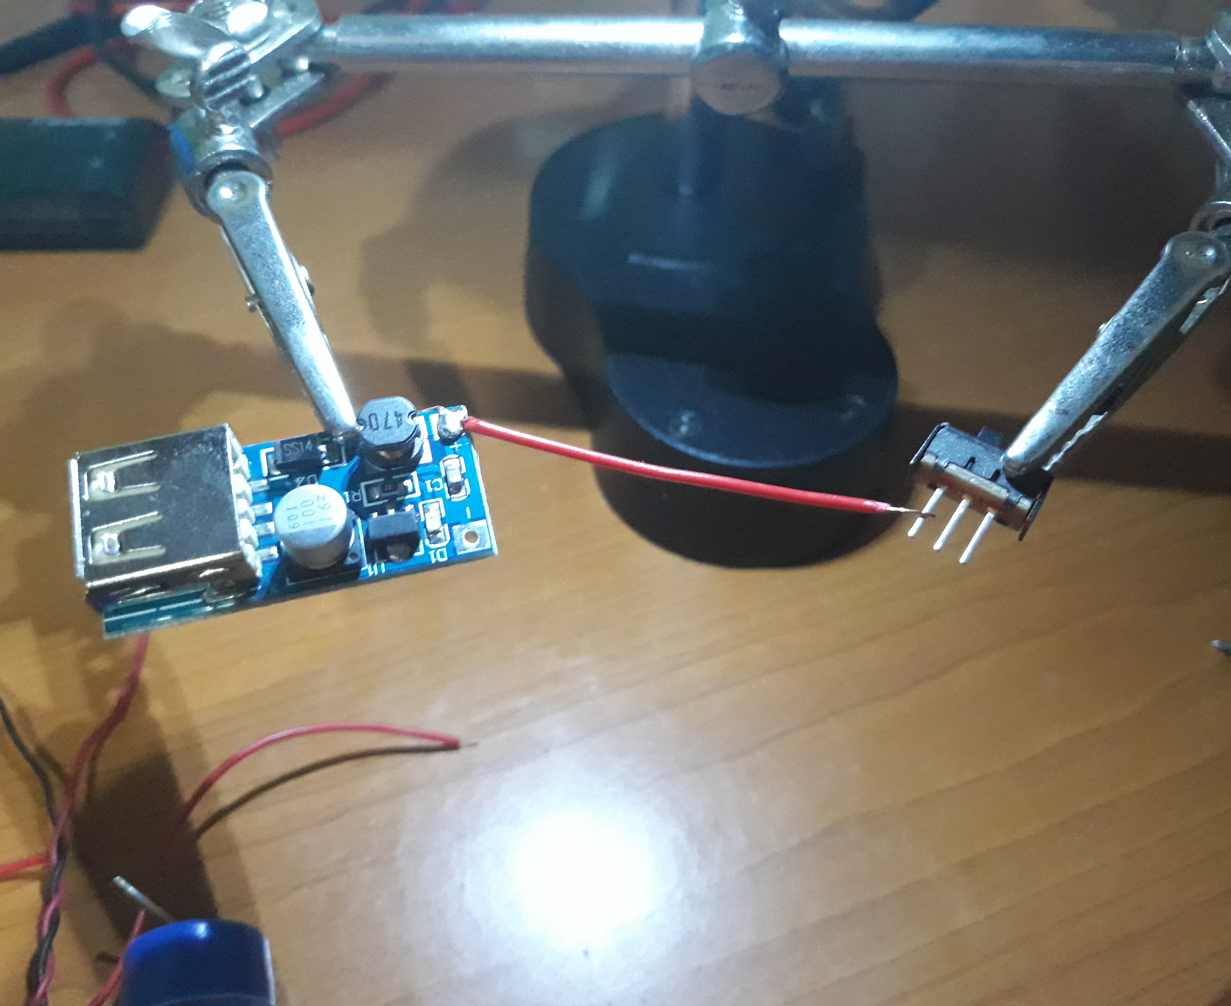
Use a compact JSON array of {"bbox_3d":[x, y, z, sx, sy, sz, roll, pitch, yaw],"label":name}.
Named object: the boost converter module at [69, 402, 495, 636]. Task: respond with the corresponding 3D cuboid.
[{"bbox_3d":[-0.029,0.000,0.094,0.035,0.008,0.016,-12,63,-10],"label":"boost converter module"}]

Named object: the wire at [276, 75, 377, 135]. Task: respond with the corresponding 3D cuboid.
[{"bbox_3d":[-0.075,-0.104,0.274,0.006,0.004,0.038,26,54,23],"label":"wire"}]

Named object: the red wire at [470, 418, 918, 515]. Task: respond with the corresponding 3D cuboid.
[{"bbox_3d":[0.007,-0.003,0.100,0.045,0.003,0.002,11,49,2],"label":"red wire"}]

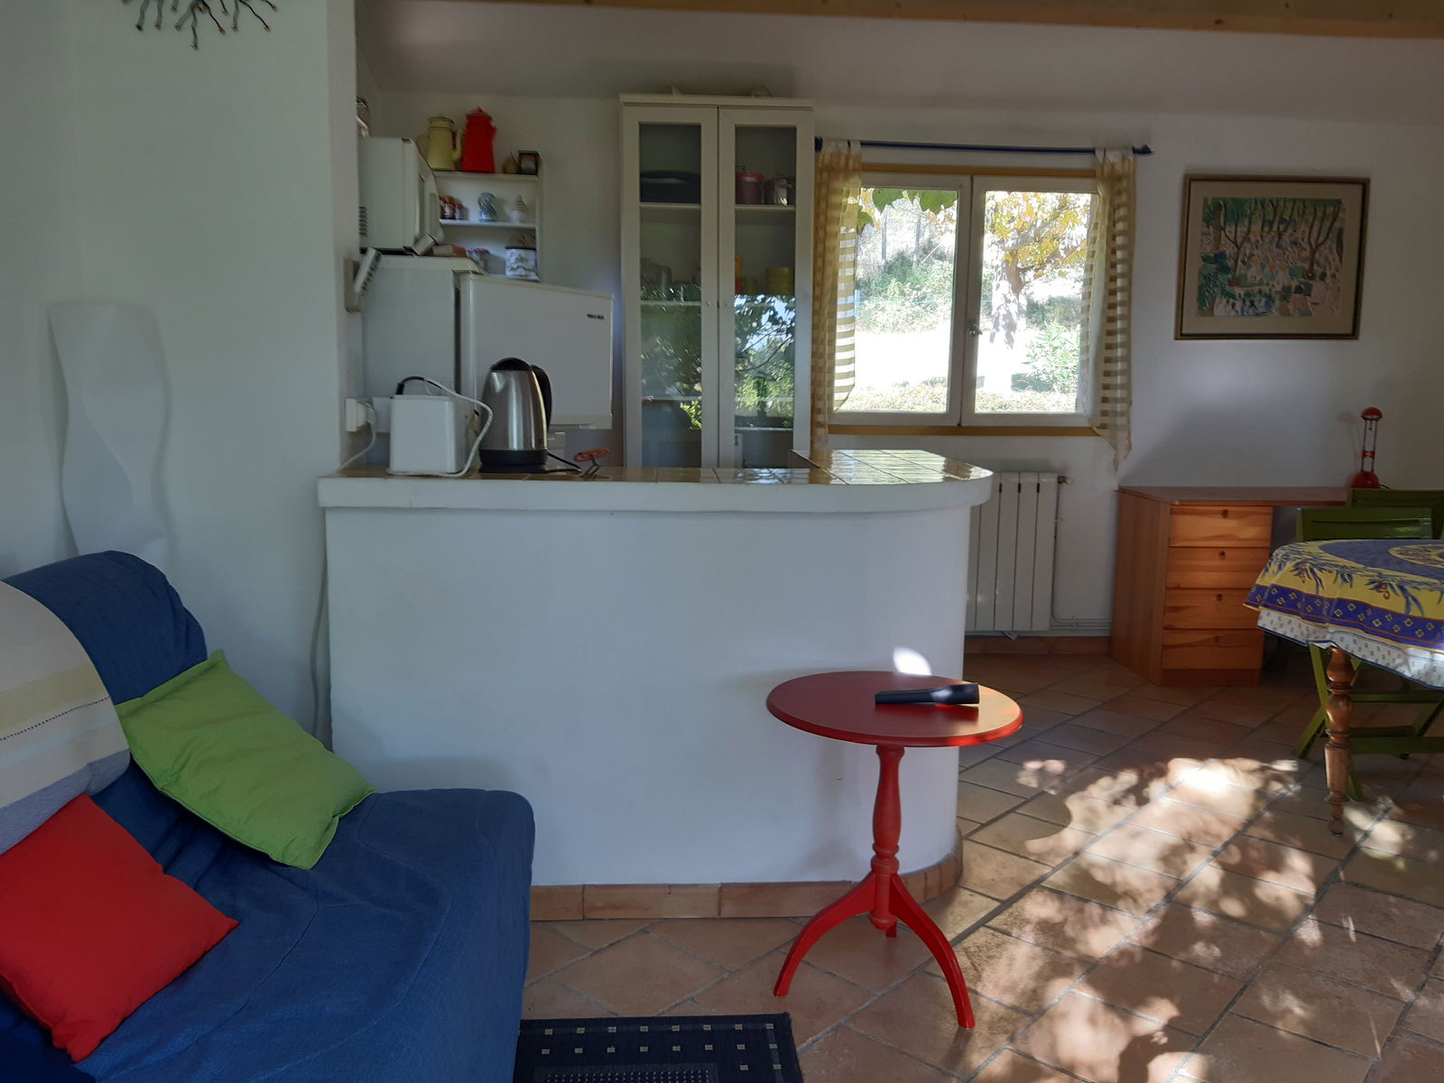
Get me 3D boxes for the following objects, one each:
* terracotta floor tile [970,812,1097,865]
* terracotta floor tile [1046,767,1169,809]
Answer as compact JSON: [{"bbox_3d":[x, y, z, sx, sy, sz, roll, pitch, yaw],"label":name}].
[{"bbox_3d":[0.832,0.799,2.900,0.248,0.015,0.248,7,10,41],"label":"terracotta floor tile"},{"bbox_3d":[1.181,0.752,3.286,0.248,0.015,0.248,7,10,41],"label":"terracotta floor tile"}]

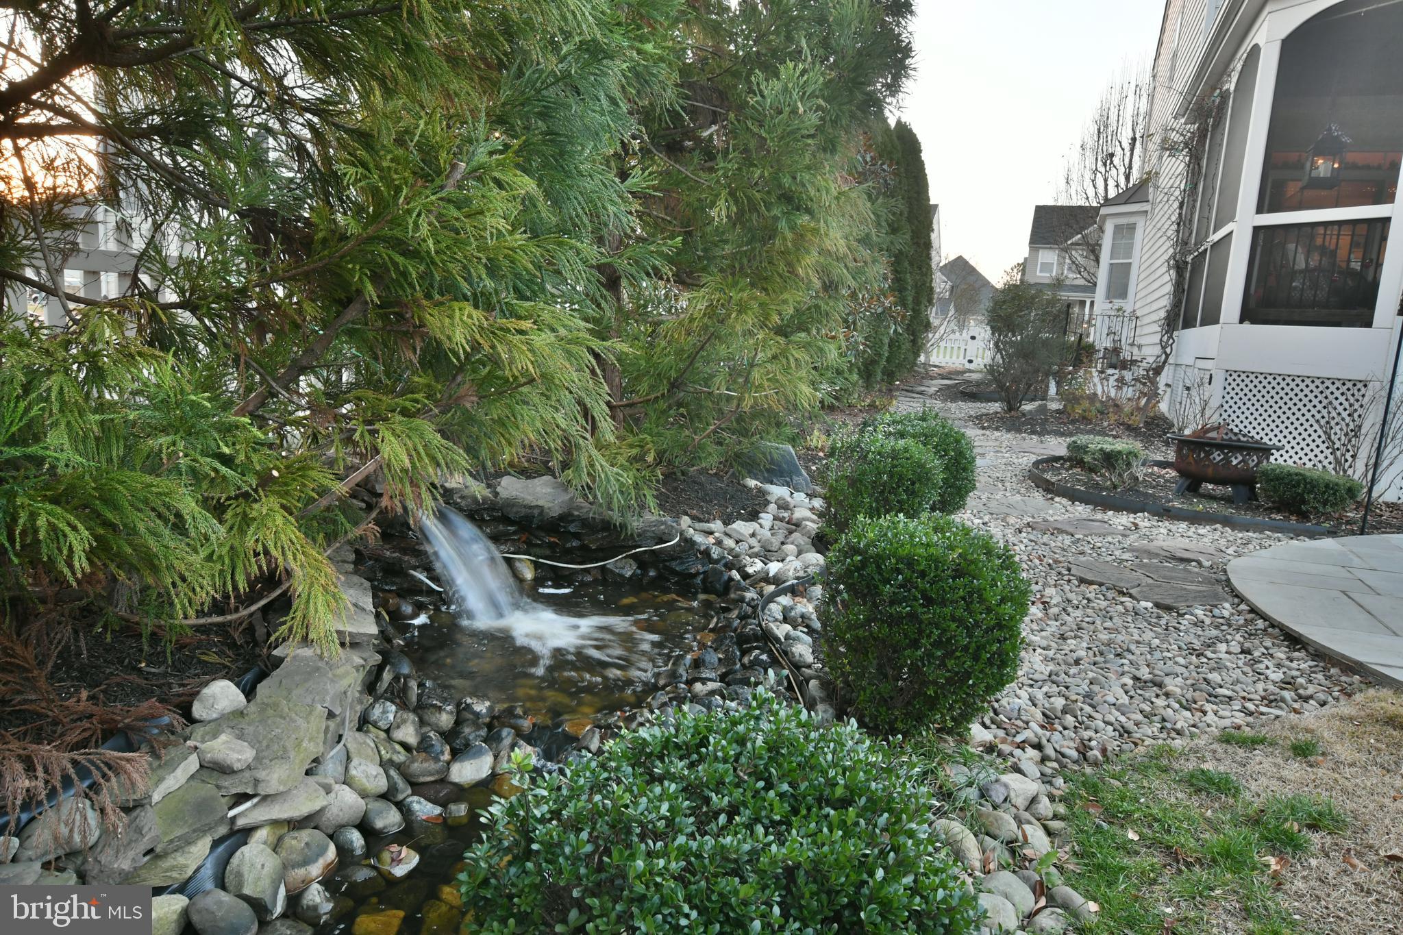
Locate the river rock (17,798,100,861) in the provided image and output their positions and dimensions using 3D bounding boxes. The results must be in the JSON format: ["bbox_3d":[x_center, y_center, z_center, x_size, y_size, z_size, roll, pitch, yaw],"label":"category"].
[{"bbox_3d":[-1.396,0.787,2.032,0.160,0.105,0.123,-2,11,-35],"label":"river rock"}]

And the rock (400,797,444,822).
[{"bbox_3d":[-0.862,1.074,2.891,0.135,0.100,0.133,-1,9,-17],"label":"rock"}]

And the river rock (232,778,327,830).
[{"bbox_3d":[-1.042,0.830,2.313,0.235,0.059,0.197,-1,10,-30],"label":"river rock"}]

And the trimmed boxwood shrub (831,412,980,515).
[{"bbox_3d":[1.283,0.055,5.900,0.950,0.720,0.950,4,9,12],"label":"trimmed boxwood shrub"}]

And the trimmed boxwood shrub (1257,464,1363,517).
[{"bbox_3d":[4.924,0.184,7.590,0.730,0.330,0.620,4,9,0],"label":"trimmed boxwood shrub"}]

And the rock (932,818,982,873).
[{"bbox_3d":[0.626,0.925,2.288,0.088,0.088,0.161,1,9,-18],"label":"rock"}]

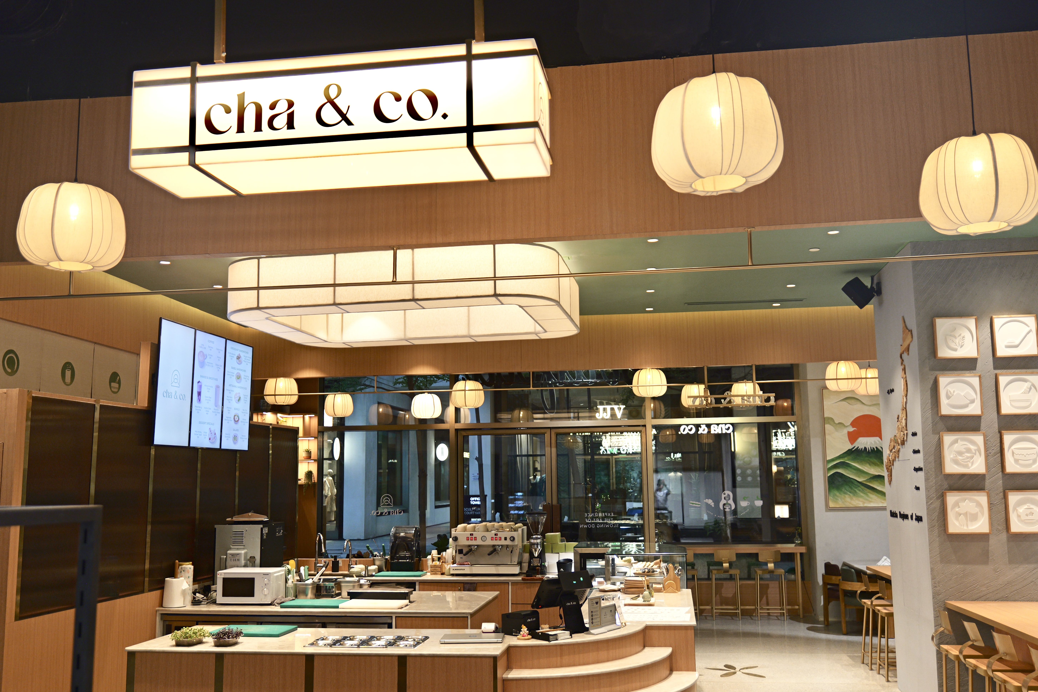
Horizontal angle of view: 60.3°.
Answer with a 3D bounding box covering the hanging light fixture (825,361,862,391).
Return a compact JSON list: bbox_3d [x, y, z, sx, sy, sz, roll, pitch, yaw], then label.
[{"bbox_3d":[3.714,0.343,10.231,0.420,0.350,0.420,-2,-9,8],"label":"hanging light fixture"}]

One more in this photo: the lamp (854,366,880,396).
[{"bbox_3d":[4.323,0.440,11.012,0.400,0.330,0.400,-2,-9,9],"label":"lamp"}]

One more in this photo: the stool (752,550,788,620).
[{"bbox_3d":[3.288,3.109,11.665,0.370,0.880,0.420,-2,-8,9],"label":"stool"}]

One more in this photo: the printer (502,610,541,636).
[{"bbox_3d":[0.013,1.691,5.472,0.135,0.127,0.195,-7,-11,34],"label":"printer"}]

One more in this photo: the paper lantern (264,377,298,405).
[{"bbox_3d":[-2.889,0.543,10.828,0.405,0.335,0.405,-2,-9,9],"label":"paper lantern"}]

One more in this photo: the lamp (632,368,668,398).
[{"bbox_3d":[1.551,0.441,10.580,0.410,0.345,0.410,-2,-8,9],"label":"lamp"}]

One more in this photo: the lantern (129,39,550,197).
[{"bbox_3d":[-0.778,-0.982,3.965,1.774,0.446,0.425,-2,-8,9],"label":"lantern"}]

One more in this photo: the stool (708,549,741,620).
[{"bbox_3d":[2.712,3.126,11.738,0.370,0.880,0.420,-2,-8,9],"label":"stool"}]

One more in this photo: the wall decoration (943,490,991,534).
[{"bbox_3d":[3.364,1.247,6.697,0.306,0.308,0.035,-2,-9,9],"label":"wall decoration"}]

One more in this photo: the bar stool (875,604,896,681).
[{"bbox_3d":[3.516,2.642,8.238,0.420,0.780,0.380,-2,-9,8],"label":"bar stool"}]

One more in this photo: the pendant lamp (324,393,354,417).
[{"bbox_3d":[-2.524,0.836,12.582,0.410,0.345,0.410,-2,-8,9],"label":"pendant lamp"}]

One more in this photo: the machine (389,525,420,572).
[{"bbox_3d":[-1.192,2.147,9.533,0.280,0.480,0.320,-2,-9,8],"label":"machine"}]

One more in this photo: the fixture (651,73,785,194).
[{"bbox_3d":[0.634,-0.676,2.850,0.425,0.360,0.425,-2,-9,8],"label":"fixture"}]

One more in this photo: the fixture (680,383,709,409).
[{"bbox_3d":[2.378,0.674,12.058,0.390,0.325,0.390,-2,-9,9],"label":"fixture"}]

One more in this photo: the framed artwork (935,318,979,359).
[{"bbox_3d":[3.376,-0.063,6.891,0.306,0.308,0.035,-2,-9,9],"label":"framed artwork"}]

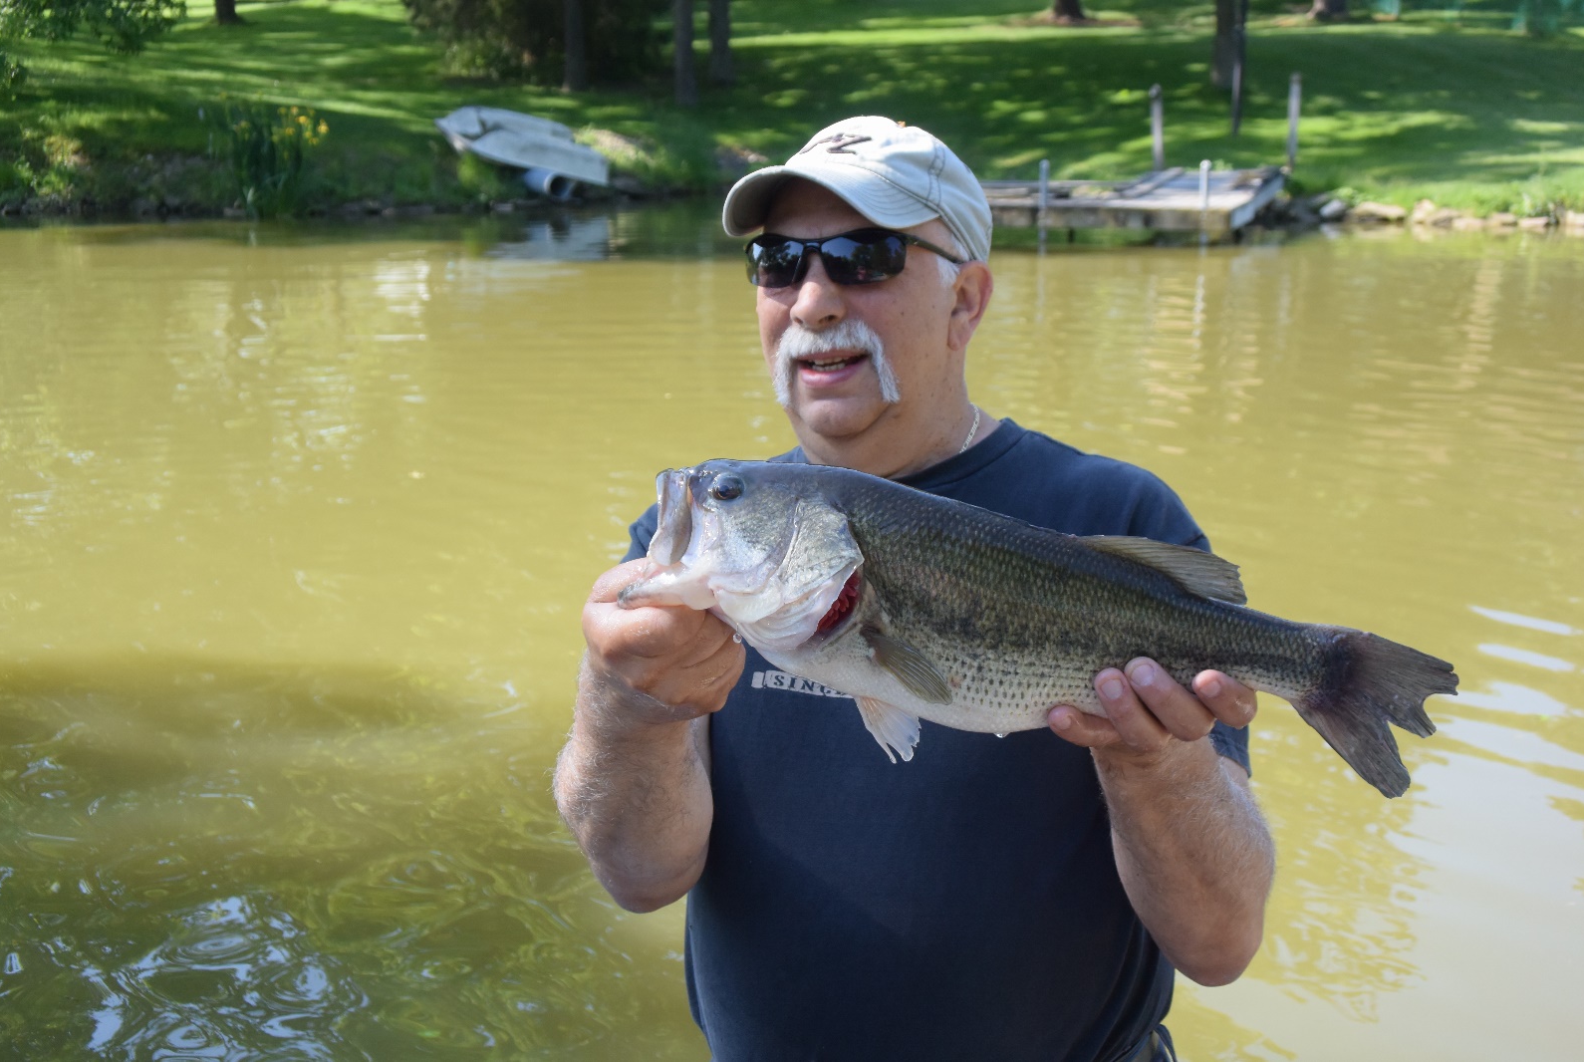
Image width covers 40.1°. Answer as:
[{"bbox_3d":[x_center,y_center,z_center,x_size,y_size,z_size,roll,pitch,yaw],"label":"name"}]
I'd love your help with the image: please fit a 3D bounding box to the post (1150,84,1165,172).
[{"bbox_3d":[3.370,-3.709,20.000,0.100,0.820,0.100,0,12,0],"label":"post"}]

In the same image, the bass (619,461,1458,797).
[{"bbox_3d":[0.163,0.080,1.440,0.555,0.180,0.100,13,7,-3],"label":"bass"}]

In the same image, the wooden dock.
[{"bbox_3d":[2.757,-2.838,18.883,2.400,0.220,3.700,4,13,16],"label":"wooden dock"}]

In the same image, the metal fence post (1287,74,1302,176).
[{"bbox_3d":[4.628,-3.761,20.000,0.100,0.940,0.100,0,12,0],"label":"metal fence post"}]

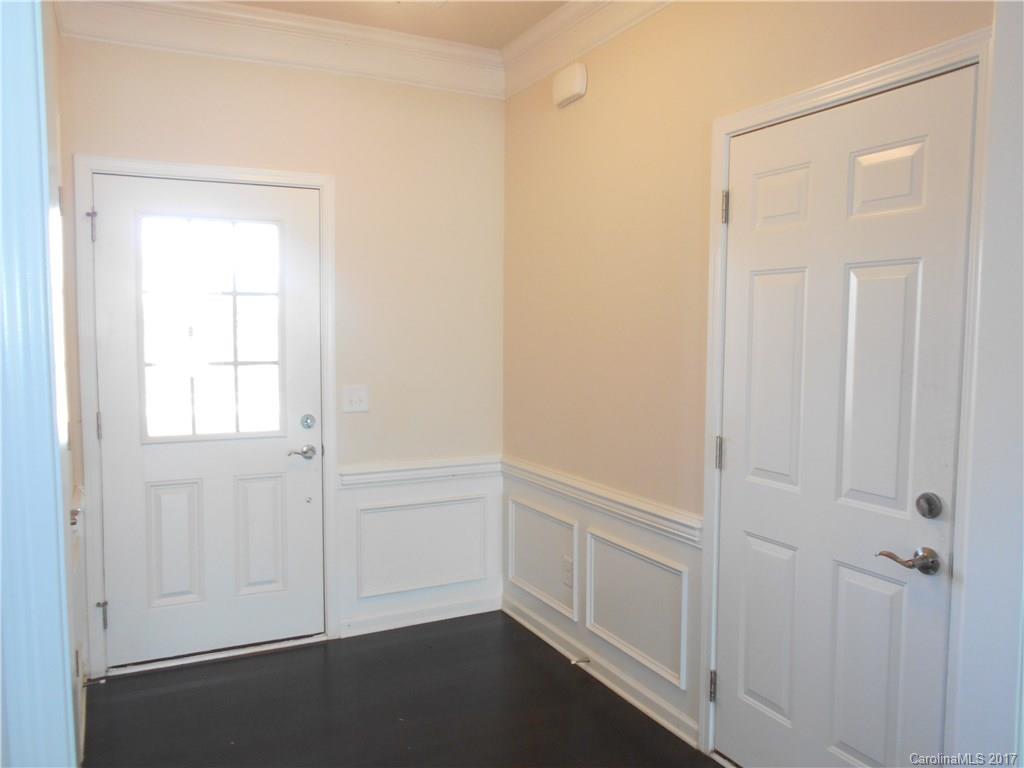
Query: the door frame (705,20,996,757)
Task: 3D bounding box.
[{"bbox_3d":[0.912,0.236,2.235,0.110,2.178,0.950,-2,5,-28],"label":"door frame"}]

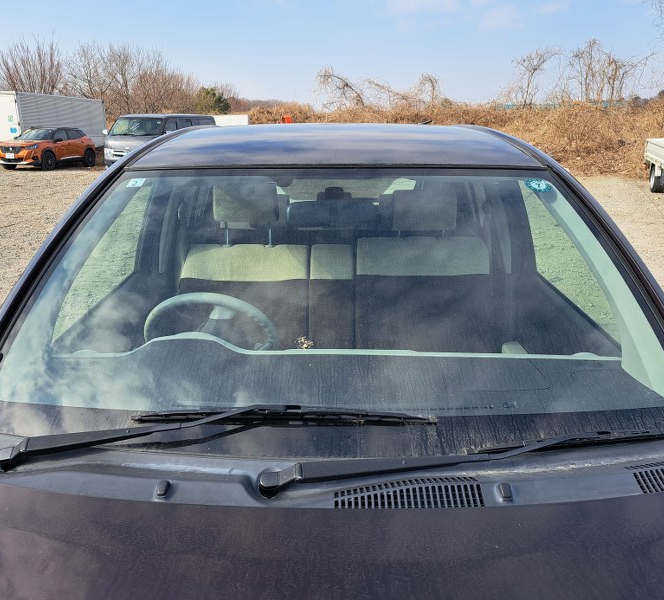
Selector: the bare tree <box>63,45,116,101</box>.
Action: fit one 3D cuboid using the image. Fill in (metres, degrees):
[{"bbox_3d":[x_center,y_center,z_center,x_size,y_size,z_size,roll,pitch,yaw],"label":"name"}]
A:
[{"bbox_3d":[-14.194,-11.930,32.937,3.090,6.150,2.930,0,17,0],"label":"bare tree"}]

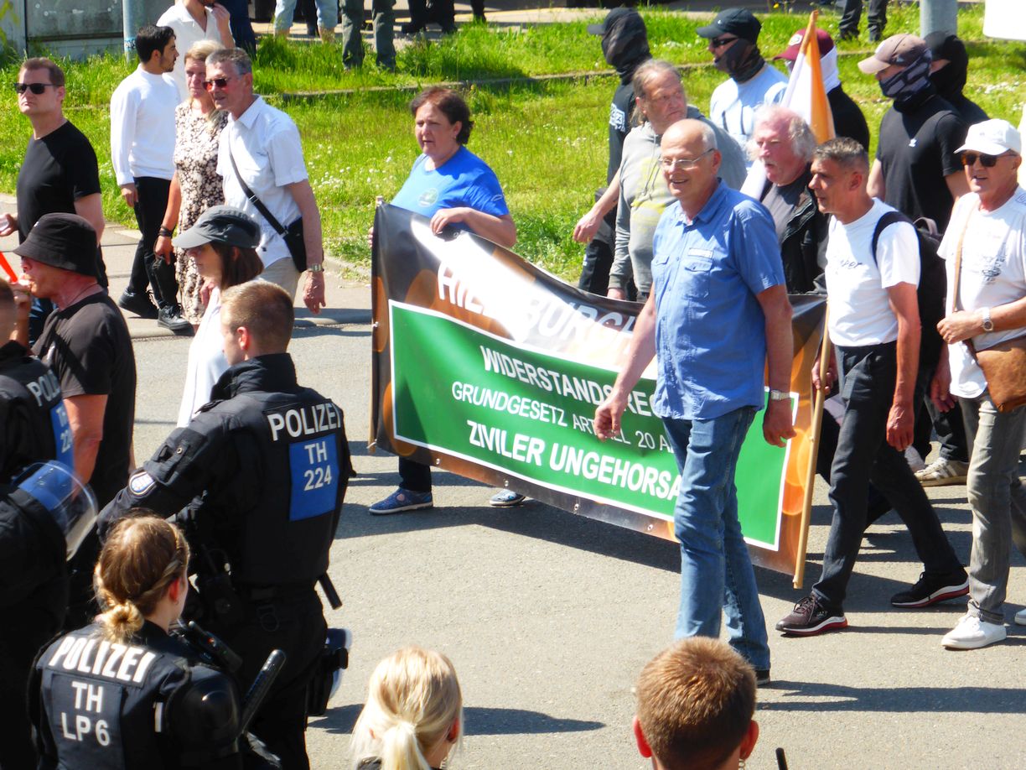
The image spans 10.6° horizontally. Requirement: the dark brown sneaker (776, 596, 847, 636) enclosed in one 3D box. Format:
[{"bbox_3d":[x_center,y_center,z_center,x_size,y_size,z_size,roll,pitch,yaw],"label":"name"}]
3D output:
[{"bbox_3d":[1.058,0.820,19.619,0.295,0.115,0.108,-4,7,-31],"label":"dark brown sneaker"}]

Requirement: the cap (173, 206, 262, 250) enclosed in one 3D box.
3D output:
[{"bbox_3d":[-0.917,-0.488,17.200,0.270,0.130,0.185,-2,6,-14],"label":"cap"}]

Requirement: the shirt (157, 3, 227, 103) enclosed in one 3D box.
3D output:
[{"bbox_3d":[-1.963,-2.009,34.200,0.520,0.720,0.320,-3,6,-25],"label":"shirt"}]

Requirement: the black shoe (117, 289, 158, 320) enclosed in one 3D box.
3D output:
[{"bbox_3d":[-2.100,-0.454,31.100,0.290,0.125,0.110,21,16,32],"label":"black shoe"}]

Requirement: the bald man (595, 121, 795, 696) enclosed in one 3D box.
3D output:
[{"bbox_3d":[0.595,0.061,17.850,0.570,1.840,0.530,-5,8,-40],"label":"bald man"}]

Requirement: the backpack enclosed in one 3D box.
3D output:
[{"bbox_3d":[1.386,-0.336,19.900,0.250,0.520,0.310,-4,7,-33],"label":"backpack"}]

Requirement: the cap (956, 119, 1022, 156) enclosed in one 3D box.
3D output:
[{"bbox_3d":[1.668,-0.864,19.400,0.265,0.135,0.180,-6,8,-42],"label":"cap"}]

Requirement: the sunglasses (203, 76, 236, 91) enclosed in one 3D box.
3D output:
[{"bbox_3d":[-1.264,-1.316,24.200,0.145,0.050,0.140,-1,7,38],"label":"sunglasses"}]

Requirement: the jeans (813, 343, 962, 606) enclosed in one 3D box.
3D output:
[{"bbox_3d":[1.343,0.323,19.850,0.540,0.930,0.390,-4,7,-33],"label":"jeans"}]

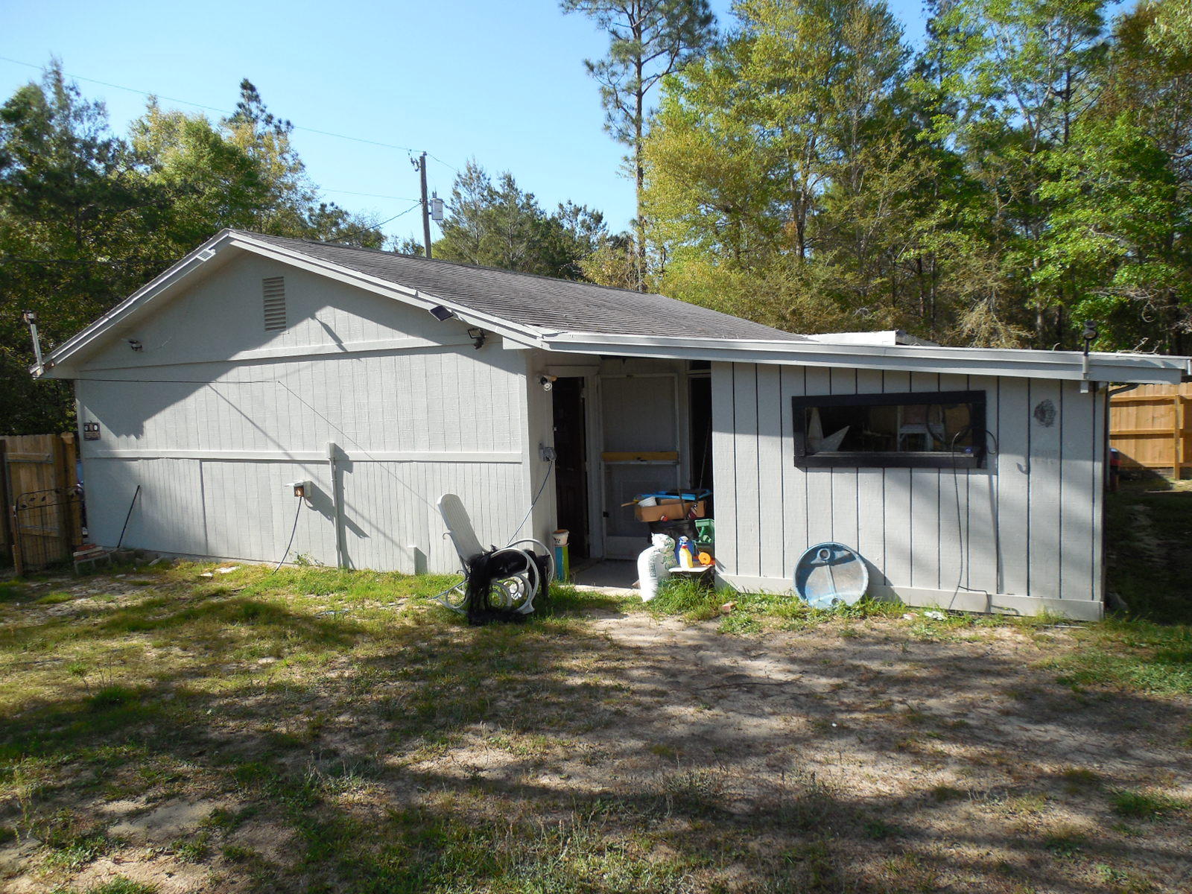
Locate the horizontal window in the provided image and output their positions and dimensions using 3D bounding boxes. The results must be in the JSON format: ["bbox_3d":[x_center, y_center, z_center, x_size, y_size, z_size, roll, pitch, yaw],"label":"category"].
[{"bbox_3d":[2.267,-0.132,6.731,1.435,0.573,0.100,0,5,27],"label":"horizontal window"}]

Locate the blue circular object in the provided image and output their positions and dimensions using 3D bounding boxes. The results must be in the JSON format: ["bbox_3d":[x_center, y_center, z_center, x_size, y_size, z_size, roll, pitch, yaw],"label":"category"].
[{"bbox_3d":[1.886,1.036,6.865,0.580,0.570,0.160,0,-5,20],"label":"blue circular object"}]

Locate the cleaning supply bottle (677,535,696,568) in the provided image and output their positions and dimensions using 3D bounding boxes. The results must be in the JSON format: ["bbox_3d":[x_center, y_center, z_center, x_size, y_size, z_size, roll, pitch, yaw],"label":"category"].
[{"bbox_3d":[0.779,0.911,7.450,0.120,0.277,0.075,-3,4,-12],"label":"cleaning supply bottle"}]

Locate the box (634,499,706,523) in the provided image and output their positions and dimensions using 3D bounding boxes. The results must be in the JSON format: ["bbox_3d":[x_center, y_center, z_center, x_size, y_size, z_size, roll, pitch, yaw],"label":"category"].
[{"bbox_3d":[0.696,0.596,8.232,0.600,0.150,0.330,-6,5,-10],"label":"box"}]

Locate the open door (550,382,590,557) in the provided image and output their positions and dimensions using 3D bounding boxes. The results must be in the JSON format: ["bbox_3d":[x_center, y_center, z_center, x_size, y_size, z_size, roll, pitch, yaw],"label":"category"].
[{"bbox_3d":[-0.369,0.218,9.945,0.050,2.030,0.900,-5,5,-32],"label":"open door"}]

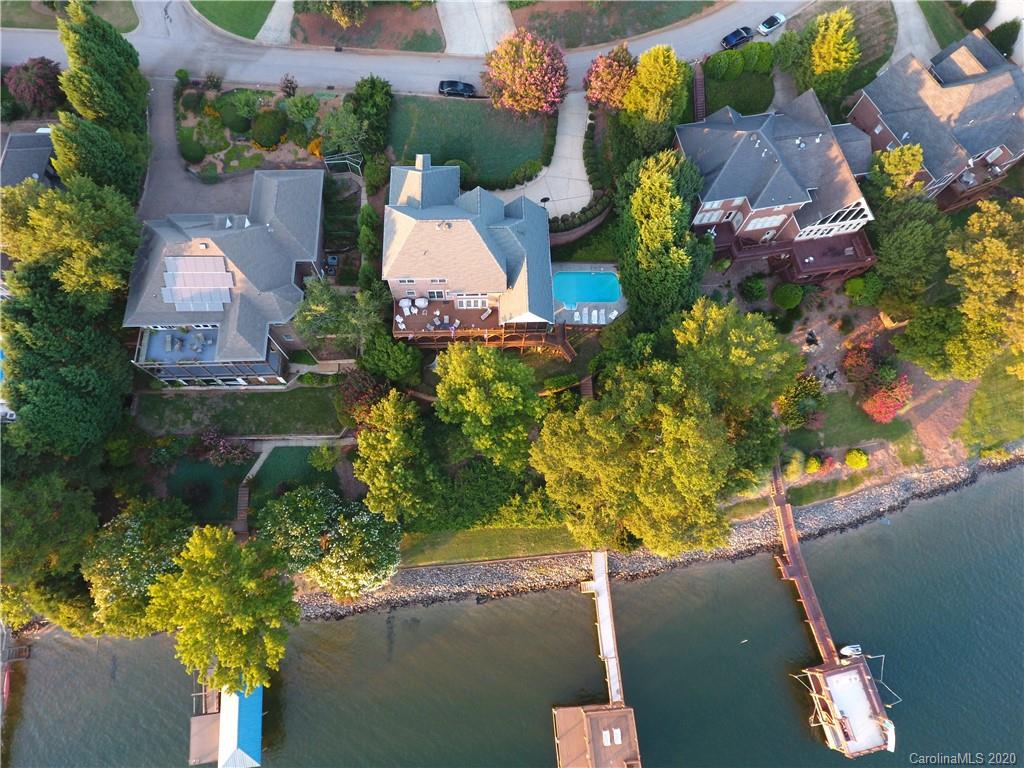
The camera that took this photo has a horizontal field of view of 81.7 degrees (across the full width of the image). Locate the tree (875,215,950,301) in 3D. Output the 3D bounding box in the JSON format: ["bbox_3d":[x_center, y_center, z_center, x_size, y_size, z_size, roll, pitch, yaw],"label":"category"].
[{"bbox_3d":[45.684,-14.214,68.496,7.800,8.500,9.200,0,70,0],"label":"tree"}]

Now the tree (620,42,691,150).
[{"bbox_3d":[17.460,-34.820,72.730,8.240,11.500,11.500,1,70,-2],"label":"tree"}]

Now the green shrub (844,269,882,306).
[{"bbox_3d":[44.589,-12.126,75.083,4.400,3.200,4.600,1,69,-2],"label":"green shrub"}]

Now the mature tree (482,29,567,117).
[{"bbox_3d":[1.521,-38.298,74.202,10.200,9.000,10.800,1,69,-2],"label":"mature tree"}]

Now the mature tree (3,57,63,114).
[{"bbox_3d":[-59.313,-36.803,73.701,6.300,6.000,7.200,0,70,0],"label":"mature tree"}]

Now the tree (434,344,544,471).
[{"bbox_3d":[-2.415,2.828,64.015,11.400,13.000,12.500,1,69,-2],"label":"tree"}]

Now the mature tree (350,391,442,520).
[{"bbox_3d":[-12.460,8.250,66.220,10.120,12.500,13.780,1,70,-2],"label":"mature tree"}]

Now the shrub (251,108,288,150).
[{"bbox_3d":[-30.262,-31.782,73.883,4.400,3.700,5.000,1,69,-2],"label":"shrub"}]

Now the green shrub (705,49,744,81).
[{"bbox_3d":[28.405,-42.581,79.102,5.100,2.800,4.100,1,69,-2],"label":"green shrub"}]

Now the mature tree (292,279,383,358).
[{"bbox_3d":[-18.737,-6.960,64.783,9.751,7.800,8.846,0,70,0],"label":"mature tree"}]

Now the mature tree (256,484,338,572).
[{"bbox_3d":[-22.257,15.133,62.362,8.245,7.200,8.719,0,70,0],"label":"mature tree"}]

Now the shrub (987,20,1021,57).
[{"bbox_3d":[68.330,-48.040,82.300,3.300,4.200,3.800,1,70,-2],"label":"shrub"}]

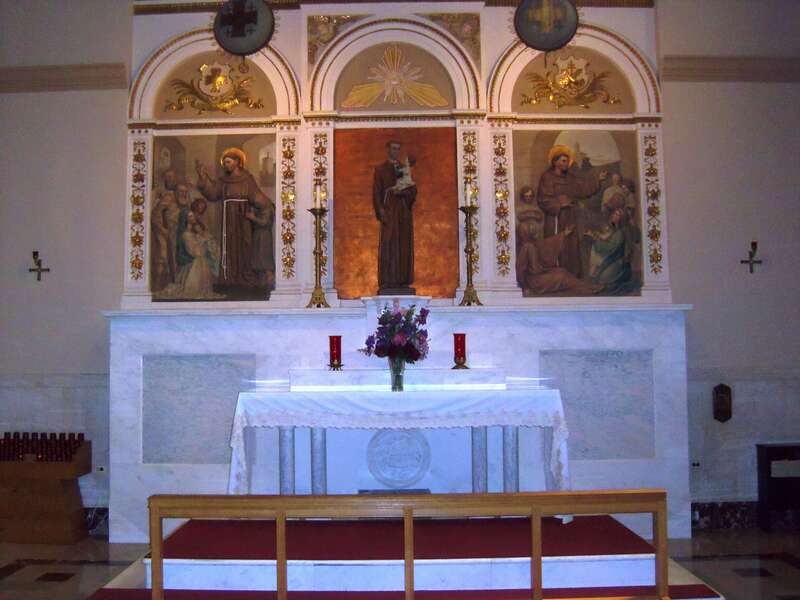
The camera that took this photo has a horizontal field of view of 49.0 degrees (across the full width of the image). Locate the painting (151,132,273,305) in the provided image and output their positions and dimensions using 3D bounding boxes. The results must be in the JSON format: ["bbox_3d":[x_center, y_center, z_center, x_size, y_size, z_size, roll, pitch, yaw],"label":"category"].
[{"bbox_3d":[-1.705,-0.752,8.051,1.146,1.545,0.060,-1,-4,0],"label":"painting"}]

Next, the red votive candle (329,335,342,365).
[{"bbox_3d":[-0.511,0.415,7.008,0.110,0.263,0.110,-1,-4,0],"label":"red votive candle"}]

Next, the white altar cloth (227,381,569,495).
[{"bbox_3d":[-0.007,1.098,6.771,2.459,1.117,0.800,-1,-4,0],"label":"white altar cloth"}]

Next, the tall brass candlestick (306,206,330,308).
[{"bbox_3d":[-0.723,-0.382,7.795,0.213,0.902,0.200,-1,-4,0],"label":"tall brass candlestick"}]

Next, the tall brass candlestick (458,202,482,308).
[{"bbox_3d":[0.628,-0.391,7.794,0.209,0.902,0.200,-1,-4,0],"label":"tall brass candlestick"}]

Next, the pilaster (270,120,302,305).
[{"bbox_3d":[-1.031,-0.808,7.974,0.272,1.696,0.150,-1,-4,0],"label":"pilaster"}]

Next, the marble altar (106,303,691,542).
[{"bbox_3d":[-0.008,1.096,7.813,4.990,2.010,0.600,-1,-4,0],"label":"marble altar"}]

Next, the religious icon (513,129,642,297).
[{"bbox_3d":[1.627,-0.798,8.052,1.173,1.545,0.060,-1,-4,0],"label":"religious icon"}]

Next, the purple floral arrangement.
[{"bbox_3d":[-0.027,0.256,6.718,0.520,0.474,0.440,-1,-4,0],"label":"purple floral arrangement"}]

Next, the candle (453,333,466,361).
[{"bbox_3d":[0.475,0.403,7.009,0.110,0.271,0.110,-1,-4,0],"label":"candle"}]

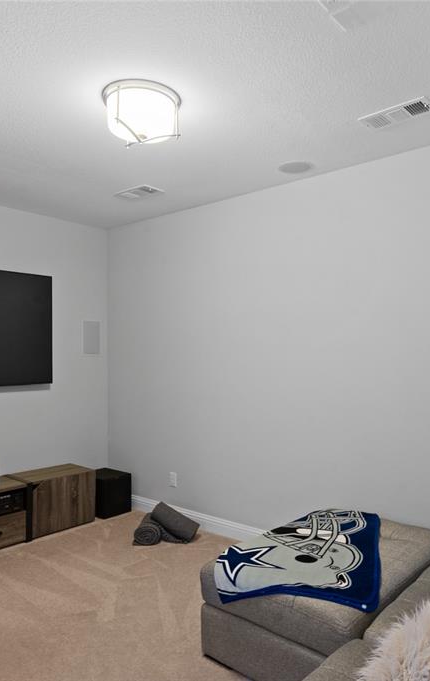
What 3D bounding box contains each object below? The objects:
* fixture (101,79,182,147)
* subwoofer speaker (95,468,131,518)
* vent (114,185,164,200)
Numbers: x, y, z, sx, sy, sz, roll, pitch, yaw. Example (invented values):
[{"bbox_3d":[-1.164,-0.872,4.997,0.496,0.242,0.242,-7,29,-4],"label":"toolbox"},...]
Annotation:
[{"bbox_3d":[-0.360,-1.085,2.397,0.392,0.206,0.392,0,-1,0],"label":"fixture"},{"bbox_3d":[-1.030,1.427,4.546,0.385,0.351,0.300,-1,-2,41],"label":"subwoofer speaker"},{"bbox_3d":[-0.601,-1.148,3.815,0.365,0.025,0.195,-1,-2,41],"label":"vent"}]

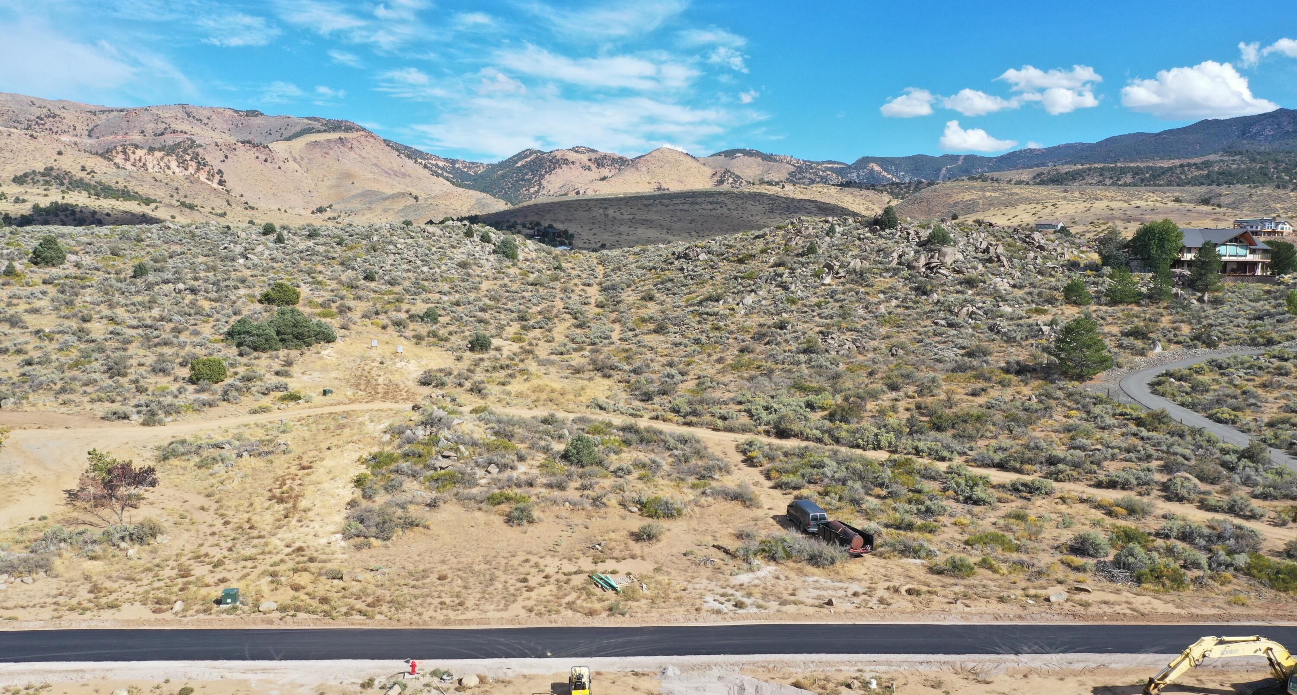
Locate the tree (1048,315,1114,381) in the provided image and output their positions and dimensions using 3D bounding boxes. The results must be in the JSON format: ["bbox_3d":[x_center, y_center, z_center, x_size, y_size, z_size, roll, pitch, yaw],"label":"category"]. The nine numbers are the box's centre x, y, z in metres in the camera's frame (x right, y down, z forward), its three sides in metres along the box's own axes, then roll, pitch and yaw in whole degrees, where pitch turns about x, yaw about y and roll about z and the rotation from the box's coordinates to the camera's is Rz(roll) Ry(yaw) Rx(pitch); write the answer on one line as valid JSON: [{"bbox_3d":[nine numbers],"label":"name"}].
[{"bbox_3d":[61.337,0.072,143.000,8.683,9.341,8.249,0,5,0],"label":"tree"}]

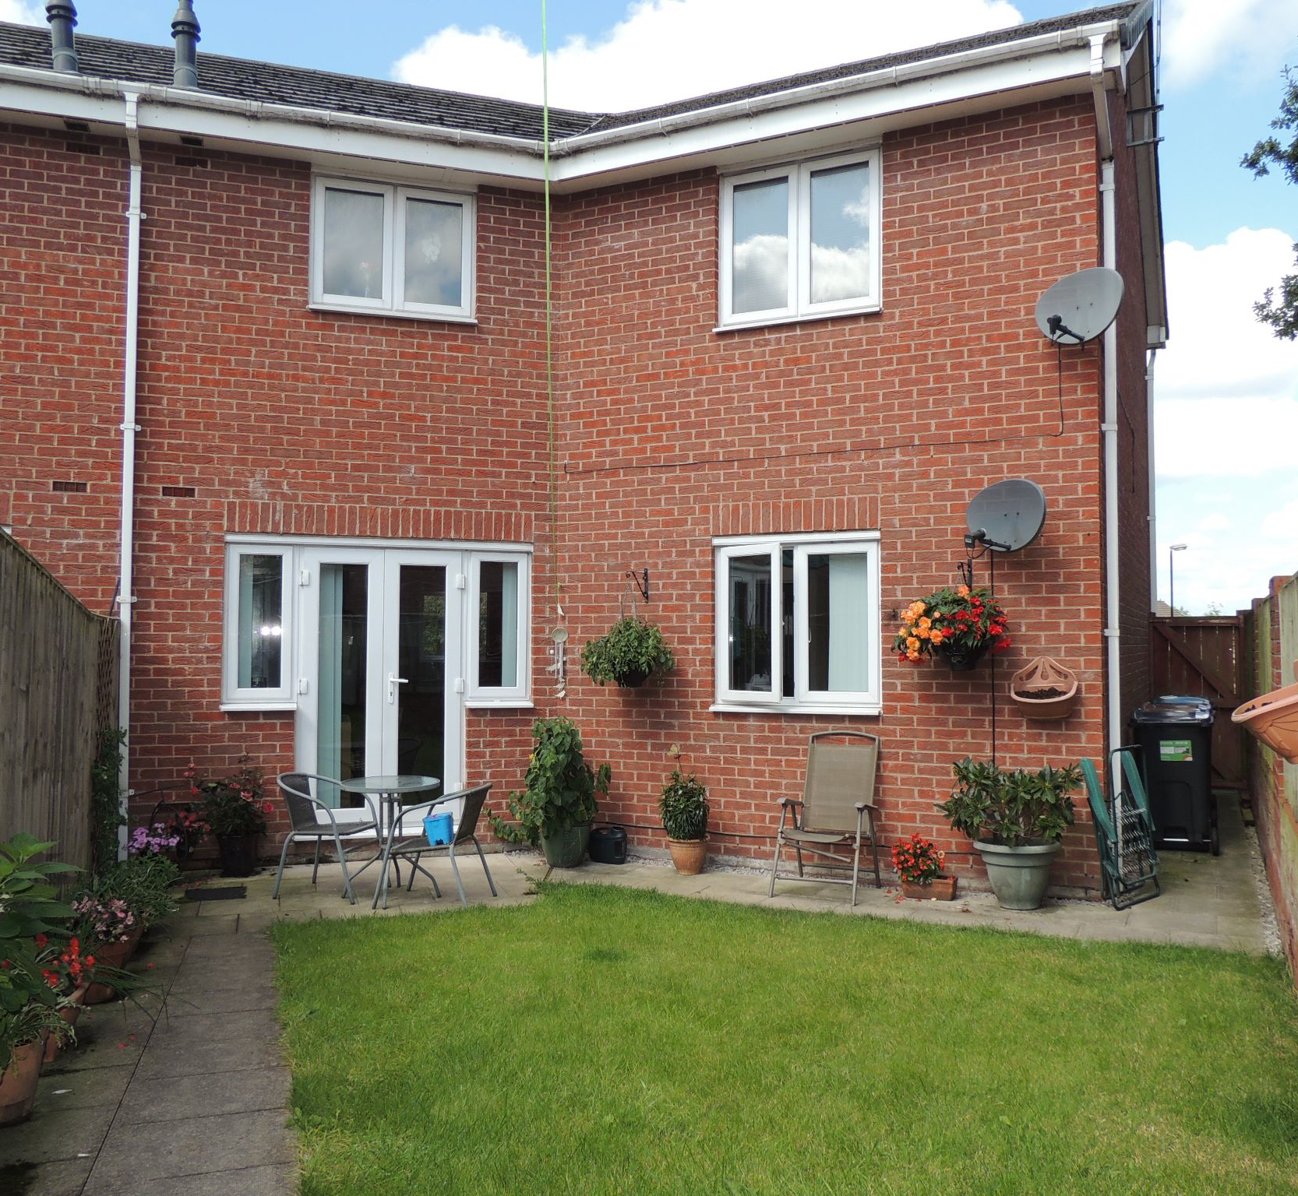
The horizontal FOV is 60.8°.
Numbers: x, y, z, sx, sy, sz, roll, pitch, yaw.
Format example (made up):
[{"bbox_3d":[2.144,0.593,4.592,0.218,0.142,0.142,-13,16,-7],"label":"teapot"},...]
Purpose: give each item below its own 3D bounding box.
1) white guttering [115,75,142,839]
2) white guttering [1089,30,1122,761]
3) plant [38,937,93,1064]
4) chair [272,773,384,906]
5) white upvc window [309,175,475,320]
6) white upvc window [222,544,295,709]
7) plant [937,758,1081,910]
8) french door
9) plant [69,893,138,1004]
[{"bbox_3d":[-3.400,-0.743,7.234,0.120,5.050,0.280,1,-3,-18],"label":"white guttering"},{"bbox_3d":[2.739,-0.747,6.585,0.150,5.000,0.450,-1,-3,25],"label":"white guttering"},{"bbox_3d":[-2.200,1.462,4.030,0.370,0.430,0.370,1,-3,-18],"label":"plant"},{"bbox_3d":[-1.943,1.444,6.753,0.570,0.740,0.540,0,-2,16],"label":"chair"},{"bbox_3d":[-1.817,-2.486,7.932,1.180,0.970,0.100,1,-2,-19],"label":"white upvc window"},{"bbox_3d":[-2.656,0.199,7.532,0.455,1.120,0.100,1,-2,-18],"label":"white upvc window"},{"bbox_3d":[2.075,1.368,6.371,0.820,0.860,0.700,-1,-3,26],"label":"plant"},{"bbox_3d":[-1.893,0.661,7.807,1.190,2.030,0.090,1,-2,-19],"label":"french door"},{"bbox_3d":[-2.350,1.483,4.750,0.370,0.440,0.370,1,-3,-18],"label":"plant"}]

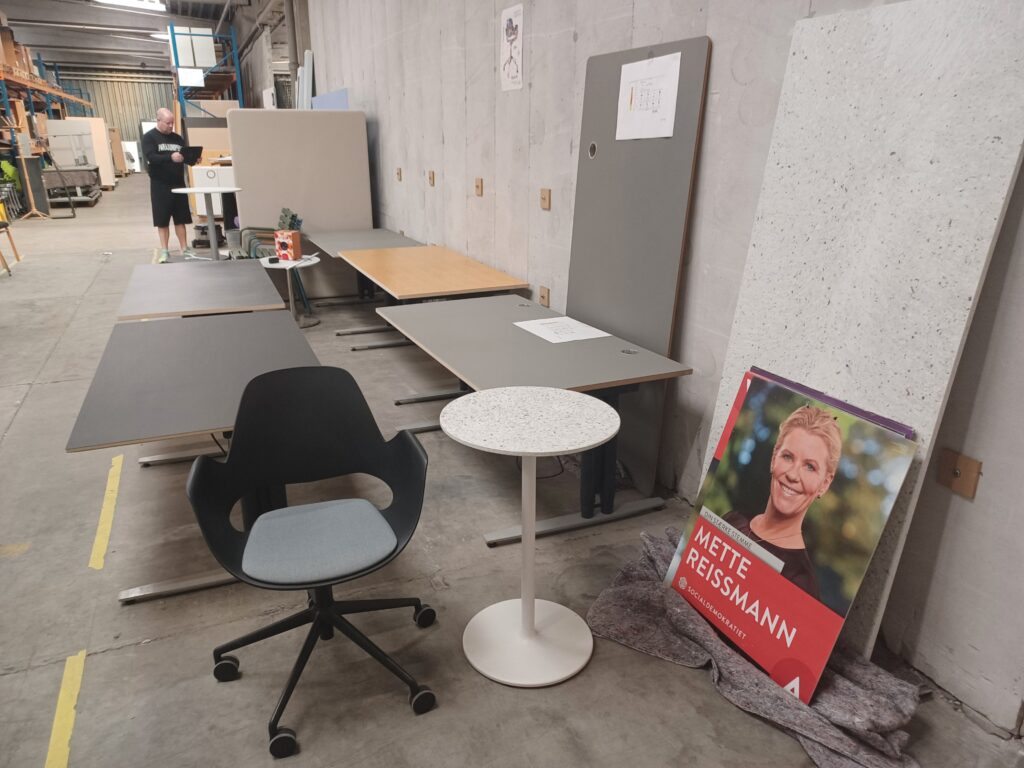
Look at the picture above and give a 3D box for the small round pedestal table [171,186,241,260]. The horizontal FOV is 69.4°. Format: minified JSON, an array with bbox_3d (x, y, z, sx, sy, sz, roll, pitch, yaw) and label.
[{"bbox_3d":[-3.688,-1.950,9.089,0.850,0.840,0.850,-8,20,-20],"label":"small round pedestal table"}]

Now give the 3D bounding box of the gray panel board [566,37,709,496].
[{"bbox_3d":[0.487,-0.502,3.308,0.026,1.838,0.858,-5,19,-25],"label":"gray panel board"}]

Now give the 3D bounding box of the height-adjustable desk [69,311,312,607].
[{"bbox_3d":[-1.202,0.215,3.047,0.800,0.652,1.580,-8,20,-21],"label":"height-adjustable desk"}]

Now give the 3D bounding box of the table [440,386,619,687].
[{"bbox_3d":[0.051,0.448,2.189,0.500,0.759,0.500,0,19,1],"label":"table"}]

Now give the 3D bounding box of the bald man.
[{"bbox_3d":[-4.261,-2.442,9.096,0.460,1.770,0.560,12,23,32],"label":"bald man"}]

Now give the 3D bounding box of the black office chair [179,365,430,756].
[{"bbox_3d":[-0.532,0.444,2.062,0.670,0.855,0.660,-6,20,-17],"label":"black office chair"}]

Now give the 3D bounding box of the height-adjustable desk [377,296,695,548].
[{"bbox_3d":[-0.011,0.087,3.408,0.800,0.650,1.580,-9,21,-23],"label":"height-adjustable desk"}]

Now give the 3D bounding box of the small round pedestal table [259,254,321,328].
[{"bbox_3d":[-1.793,-0.757,6.095,0.500,0.514,0.500,-6,20,-17],"label":"small round pedestal table"}]

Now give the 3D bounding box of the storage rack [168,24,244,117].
[{"bbox_3d":[-5.857,-5.061,14.459,1.070,3.250,2.800,-8,21,-22],"label":"storage rack"}]

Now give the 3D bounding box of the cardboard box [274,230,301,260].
[{"bbox_3d":[-1.826,-1.143,6.083,0.155,0.225,0.140,6,20,18],"label":"cardboard box"}]

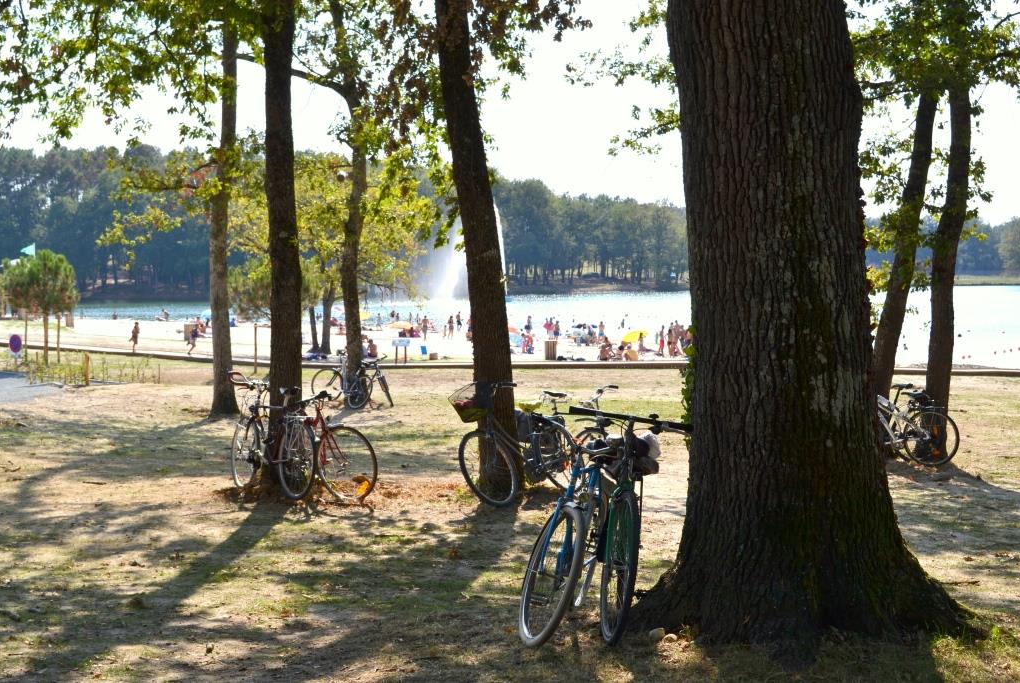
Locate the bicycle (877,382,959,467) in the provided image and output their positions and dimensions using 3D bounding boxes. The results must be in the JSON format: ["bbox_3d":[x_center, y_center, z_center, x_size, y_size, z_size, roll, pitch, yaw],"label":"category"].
[{"bbox_3d":[4.660,1.020,17.870,1.740,1.040,0.600,0,3,3],"label":"bicycle"}]

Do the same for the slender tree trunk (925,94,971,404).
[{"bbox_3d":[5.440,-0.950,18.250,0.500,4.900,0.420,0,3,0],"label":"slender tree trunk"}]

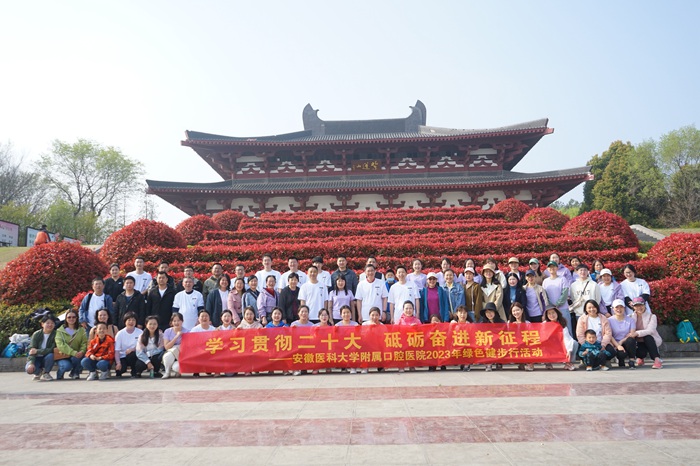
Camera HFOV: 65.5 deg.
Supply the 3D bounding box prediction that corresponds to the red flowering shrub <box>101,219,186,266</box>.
[{"bbox_3d":[-7.171,0.409,18.867,2.950,1.850,2.900,-2,-8,2],"label":"red flowering shrub"}]

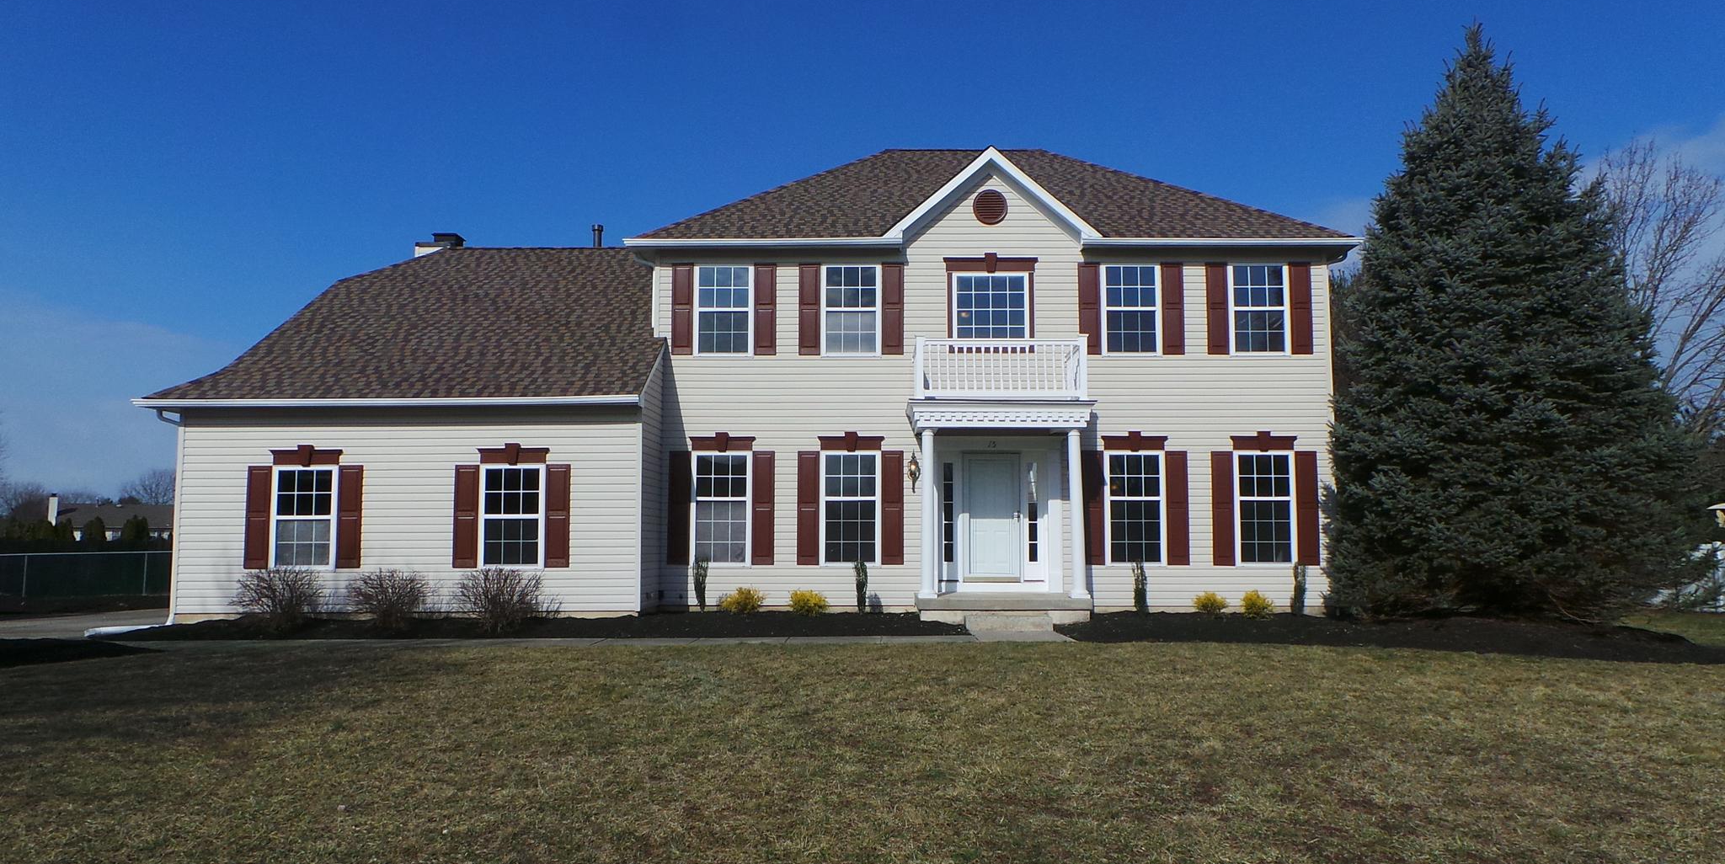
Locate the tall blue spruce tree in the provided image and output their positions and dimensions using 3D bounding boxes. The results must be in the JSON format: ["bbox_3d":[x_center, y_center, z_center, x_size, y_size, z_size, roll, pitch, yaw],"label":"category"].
[{"bbox_3d":[9.425,-1.657,16.943,5.250,8.920,5.200,0,-5,0],"label":"tall blue spruce tree"}]

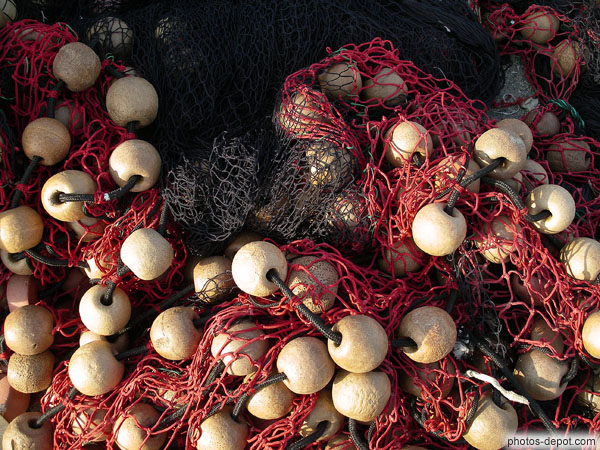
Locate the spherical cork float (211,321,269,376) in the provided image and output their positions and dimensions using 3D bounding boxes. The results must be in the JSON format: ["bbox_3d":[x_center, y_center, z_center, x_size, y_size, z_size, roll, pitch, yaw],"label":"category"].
[{"bbox_3d":[-0.106,0.219,1.135,0.100,0.097,0.100,0,53,0],"label":"spherical cork float"}]

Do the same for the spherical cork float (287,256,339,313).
[{"bbox_3d":[0.025,0.112,1.199,0.100,0.097,0.100,0,53,0],"label":"spherical cork float"}]

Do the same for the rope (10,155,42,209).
[{"bbox_3d":[-0.584,-0.089,1.365,0.020,0.147,0.019,18,32,-32],"label":"rope"}]

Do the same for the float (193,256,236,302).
[{"bbox_3d":[-0.180,0.118,1.390,0.100,0.100,0.100,0,42,0],"label":"float"}]

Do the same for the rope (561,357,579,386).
[{"bbox_3d":[0.504,0.274,1.200,0.026,0.026,0.068,13,54,10],"label":"rope"}]

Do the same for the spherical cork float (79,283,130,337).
[{"bbox_3d":[-0.405,0.178,1.335,0.108,0.106,0.108,0,45,0],"label":"spherical cork float"}]

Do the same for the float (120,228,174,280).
[{"bbox_3d":[-0.311,0.060,1.310,0.108,0.106,0.108,0,45,0],"label":"float"}]

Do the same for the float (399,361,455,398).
[{"bbox_3d":[0.236,0.271,1.188,0.100,0.097,0.100,0,53,0],"label":"float"}]

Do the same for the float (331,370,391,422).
[{"bbox_3d":[0.116,0.322,1.210,0.110,0.105,0.108,0,45,0],"label":"float"}]

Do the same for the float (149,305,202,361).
[{"bbox_3d":[-0.243,0.214,1.263,0.103,0.105,0.105,0,42,0],"label":"float"}]

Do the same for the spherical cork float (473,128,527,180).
[{"bbox_3d":[0.386,-0.137,1.233,0.100,0.097,0.100,0,53,0],"label":"spherical cork float"}]

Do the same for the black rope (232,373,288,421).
[{"bbox_3d":[-0.087,0.313,1.189,0.041,0.167,0.020,30,35,-25],"label":"black rope"}]

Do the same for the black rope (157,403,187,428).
[{"bbox_3d":[-0.249,0.369,1.238,0.092,0.019,0.017,-39,44,13],"label":"black rope"}]

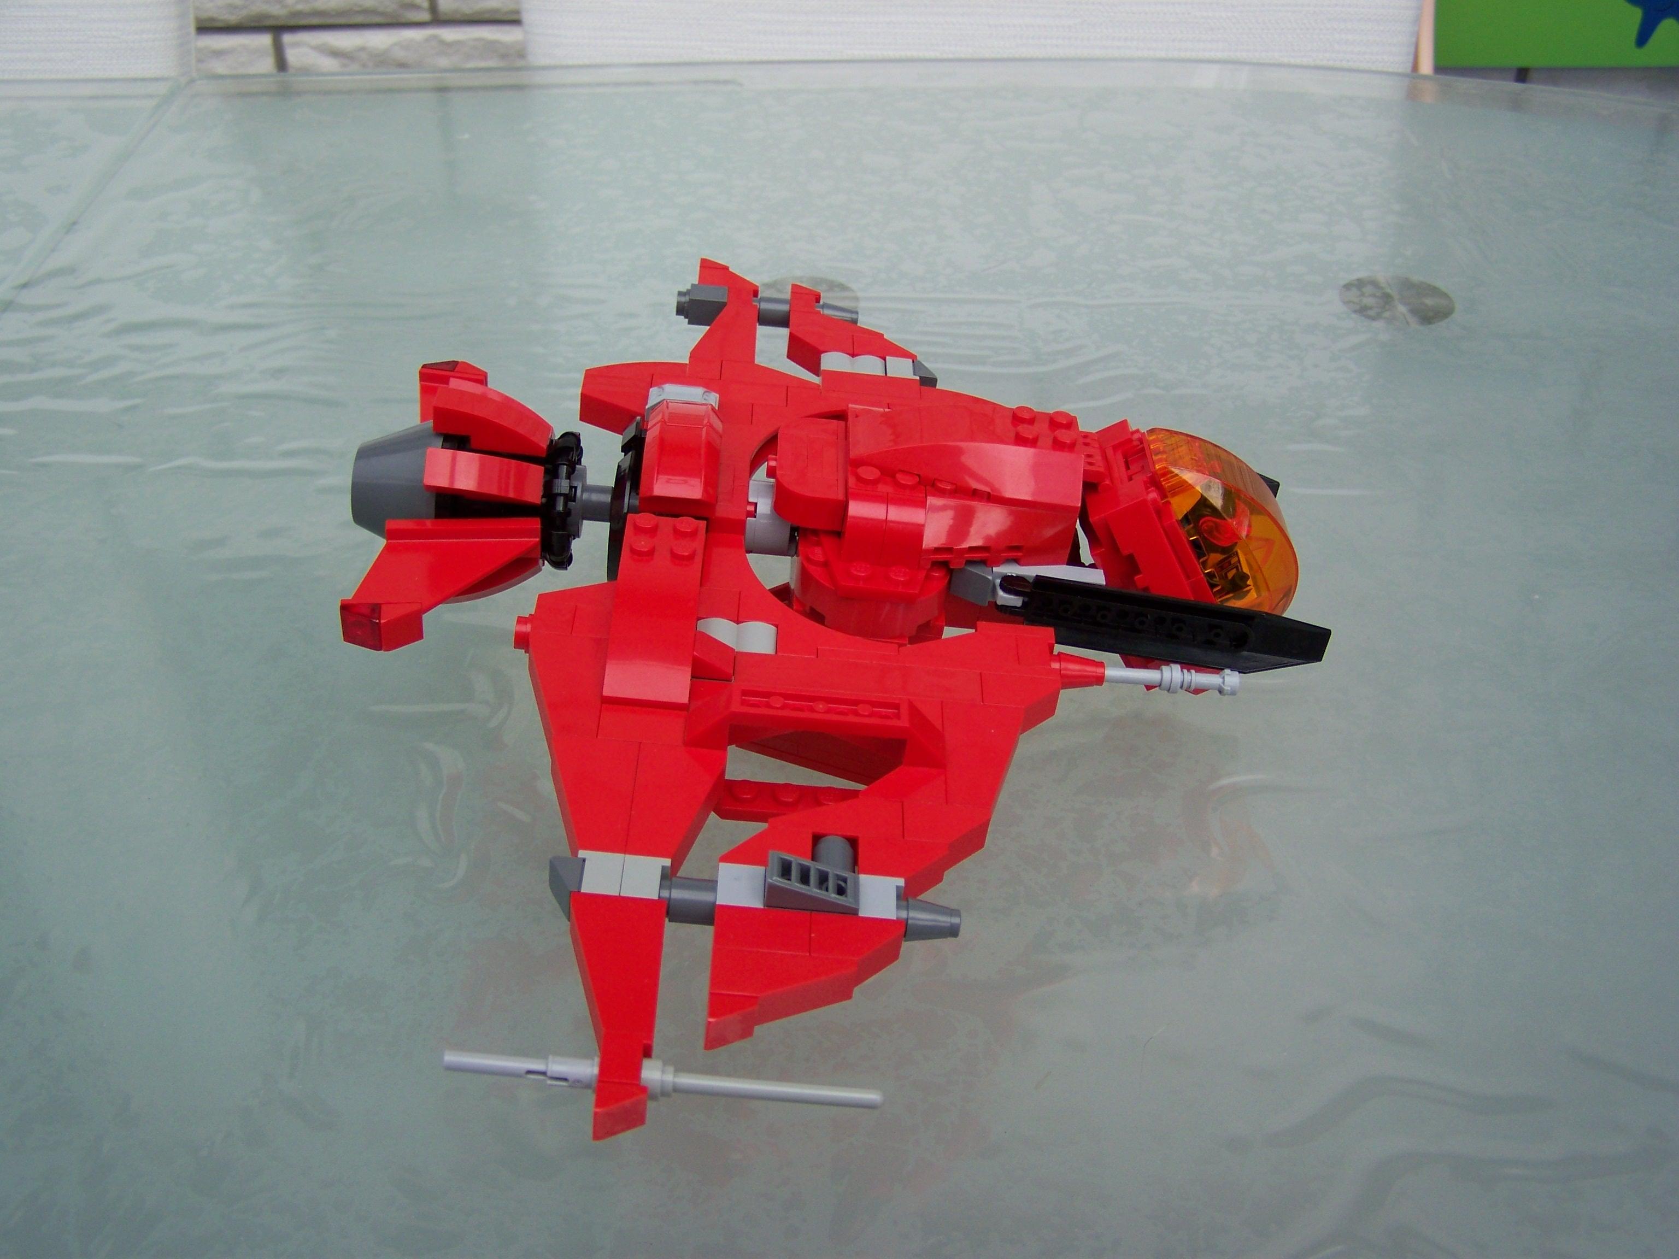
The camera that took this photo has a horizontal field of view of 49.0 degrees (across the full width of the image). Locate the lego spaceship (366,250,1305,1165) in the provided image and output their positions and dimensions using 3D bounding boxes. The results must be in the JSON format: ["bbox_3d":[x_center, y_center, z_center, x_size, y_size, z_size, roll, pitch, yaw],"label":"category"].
[{"bbox_3d":[0.000,-0.007,0.386,0.209,0.069,0.275,4,38,-2],"label":"lego spaceship"}]

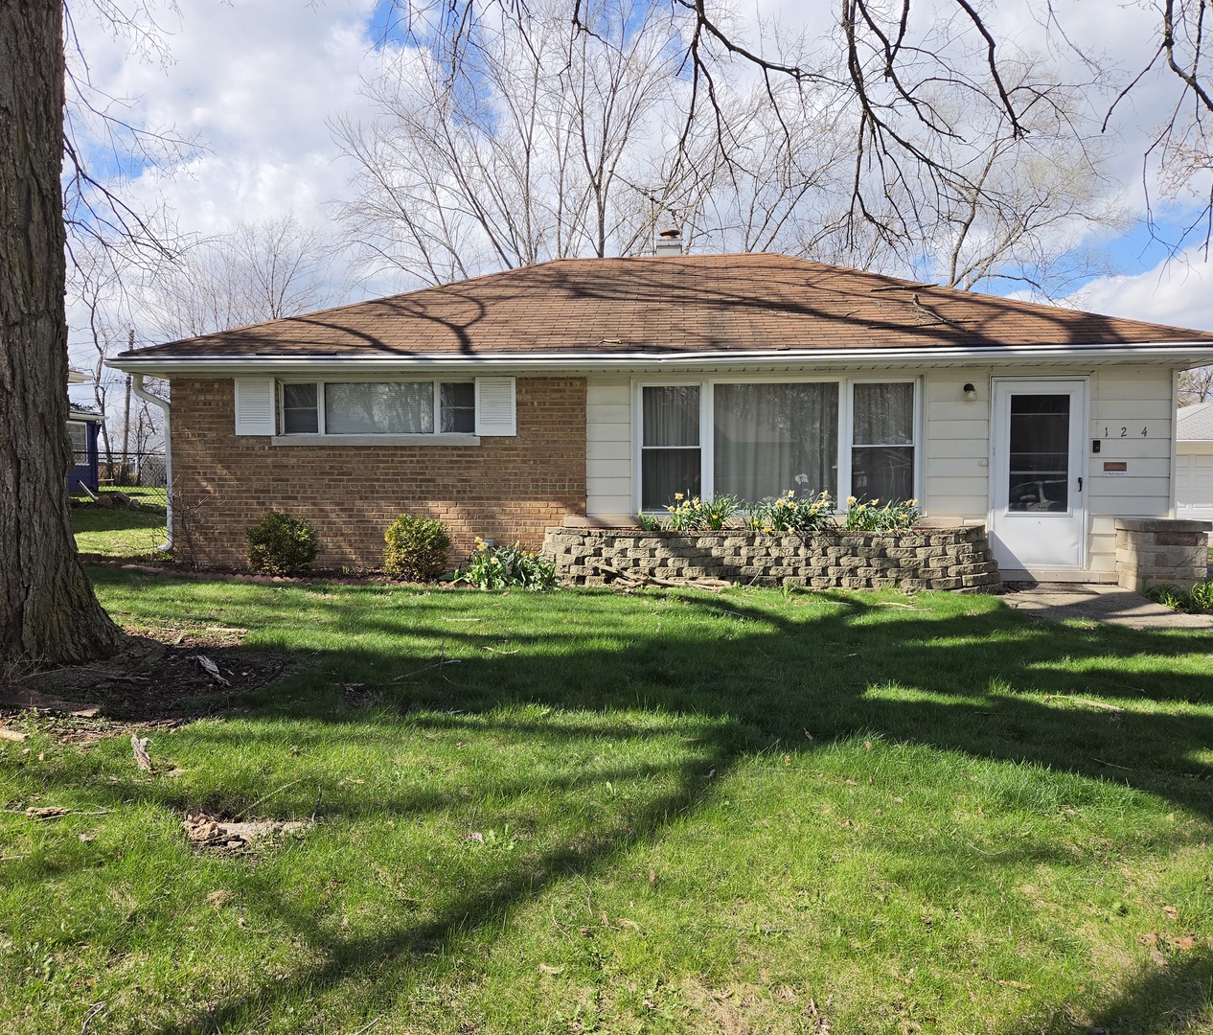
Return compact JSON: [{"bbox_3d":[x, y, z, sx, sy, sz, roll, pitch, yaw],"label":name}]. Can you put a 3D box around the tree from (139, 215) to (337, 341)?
[{"bbox_3d":[-17.518,-7.555,43.702,9.500,13.529,9.000,0,3,5],"label":"tree"}]

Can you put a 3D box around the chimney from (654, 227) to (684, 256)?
[{"bbox_3d":[0.980,-4.177,14.380,0.420,0.620,0.420,0,3,5],"label":"chimney"}]

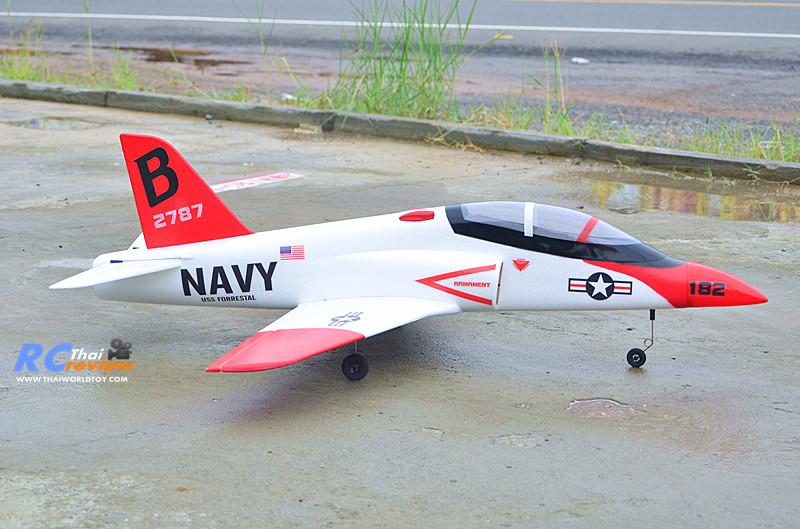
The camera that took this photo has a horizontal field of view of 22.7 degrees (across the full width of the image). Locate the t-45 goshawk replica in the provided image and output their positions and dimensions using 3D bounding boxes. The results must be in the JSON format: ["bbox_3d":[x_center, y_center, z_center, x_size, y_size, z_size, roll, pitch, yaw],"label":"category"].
[{"bbox_3d":[0.031,-0.021,3.048,1.049,0.342,0.880,2,10,8],"label":"t-45 goshawk replica"}]

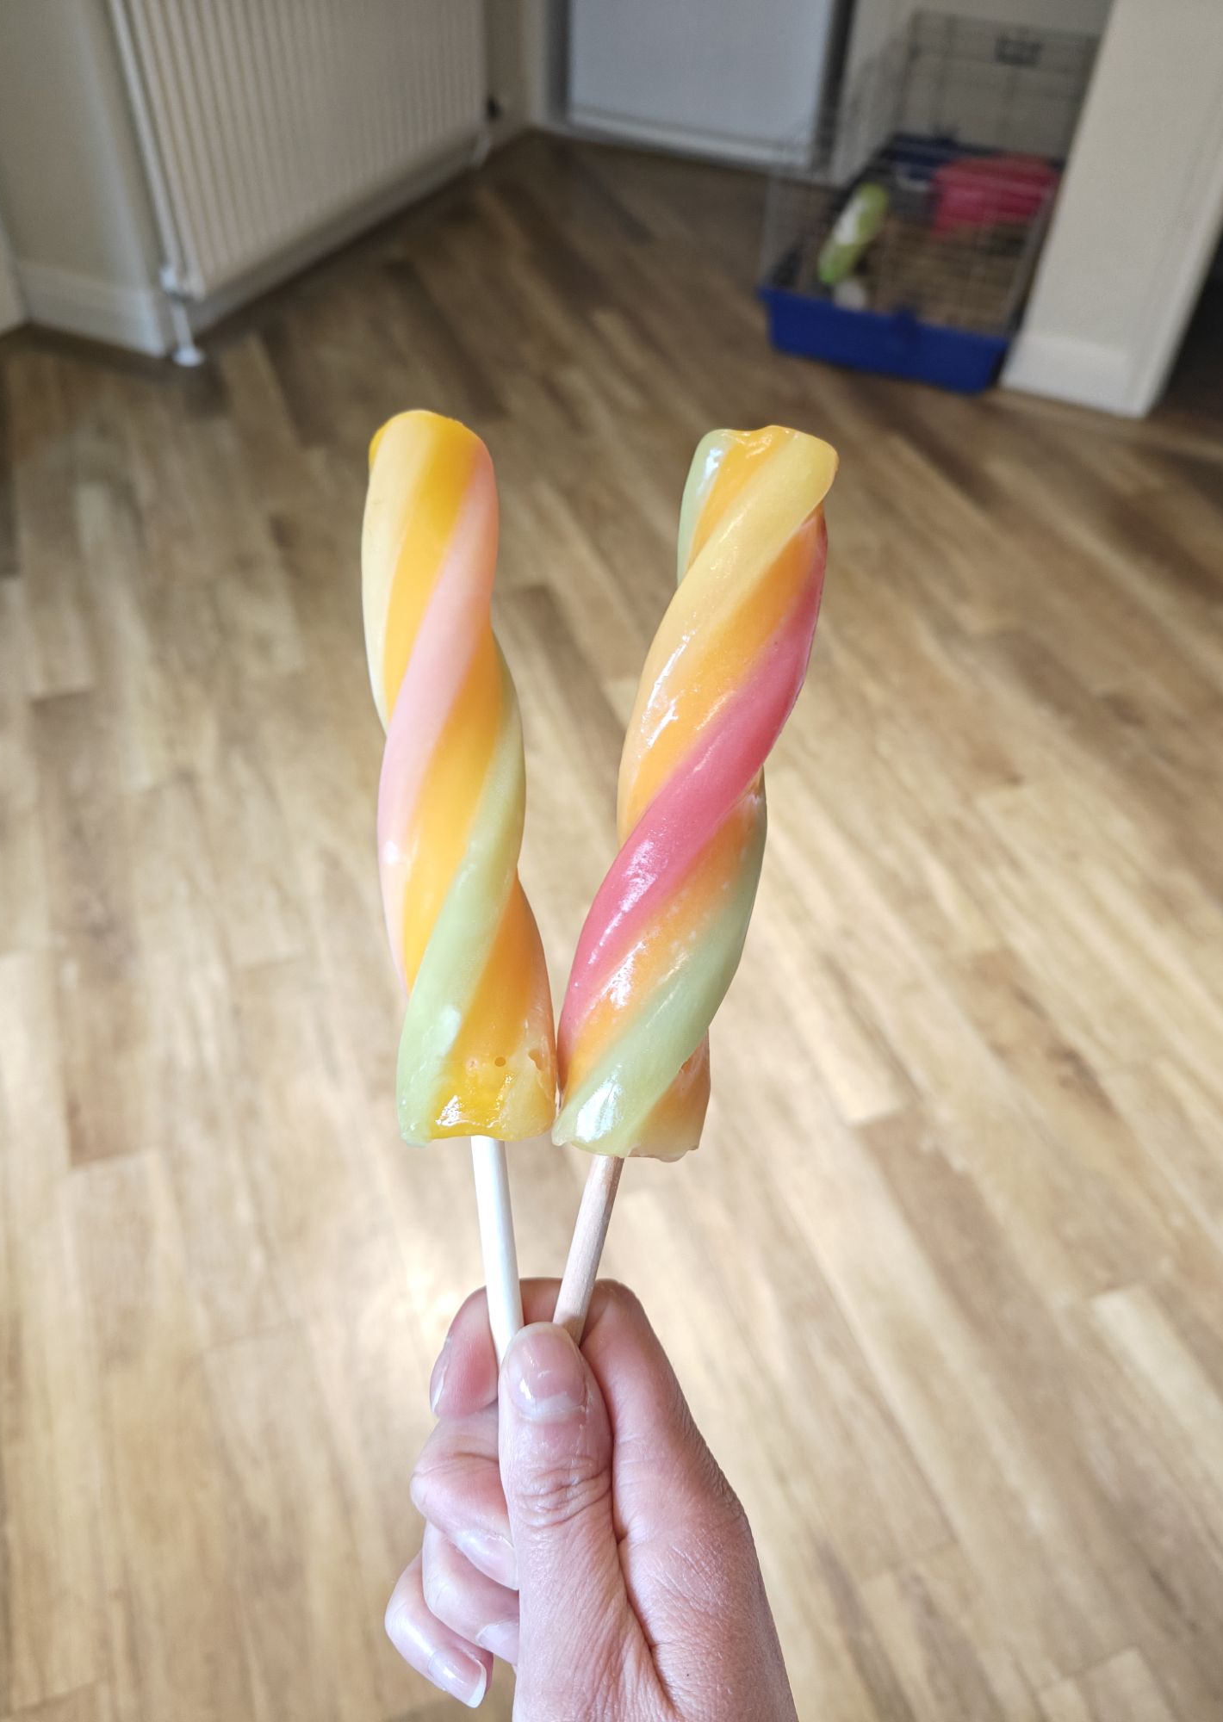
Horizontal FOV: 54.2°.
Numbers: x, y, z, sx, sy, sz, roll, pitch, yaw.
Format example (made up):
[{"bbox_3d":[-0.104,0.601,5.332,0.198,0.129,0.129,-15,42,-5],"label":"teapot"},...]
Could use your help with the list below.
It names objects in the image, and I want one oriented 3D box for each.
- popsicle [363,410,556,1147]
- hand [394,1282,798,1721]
[{"bbox_3d":[-0.030,-0.019,0.223,0.029,0.028,0.140,-5,80,0],"label":"popsicle"},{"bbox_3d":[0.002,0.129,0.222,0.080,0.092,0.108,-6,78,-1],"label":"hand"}]

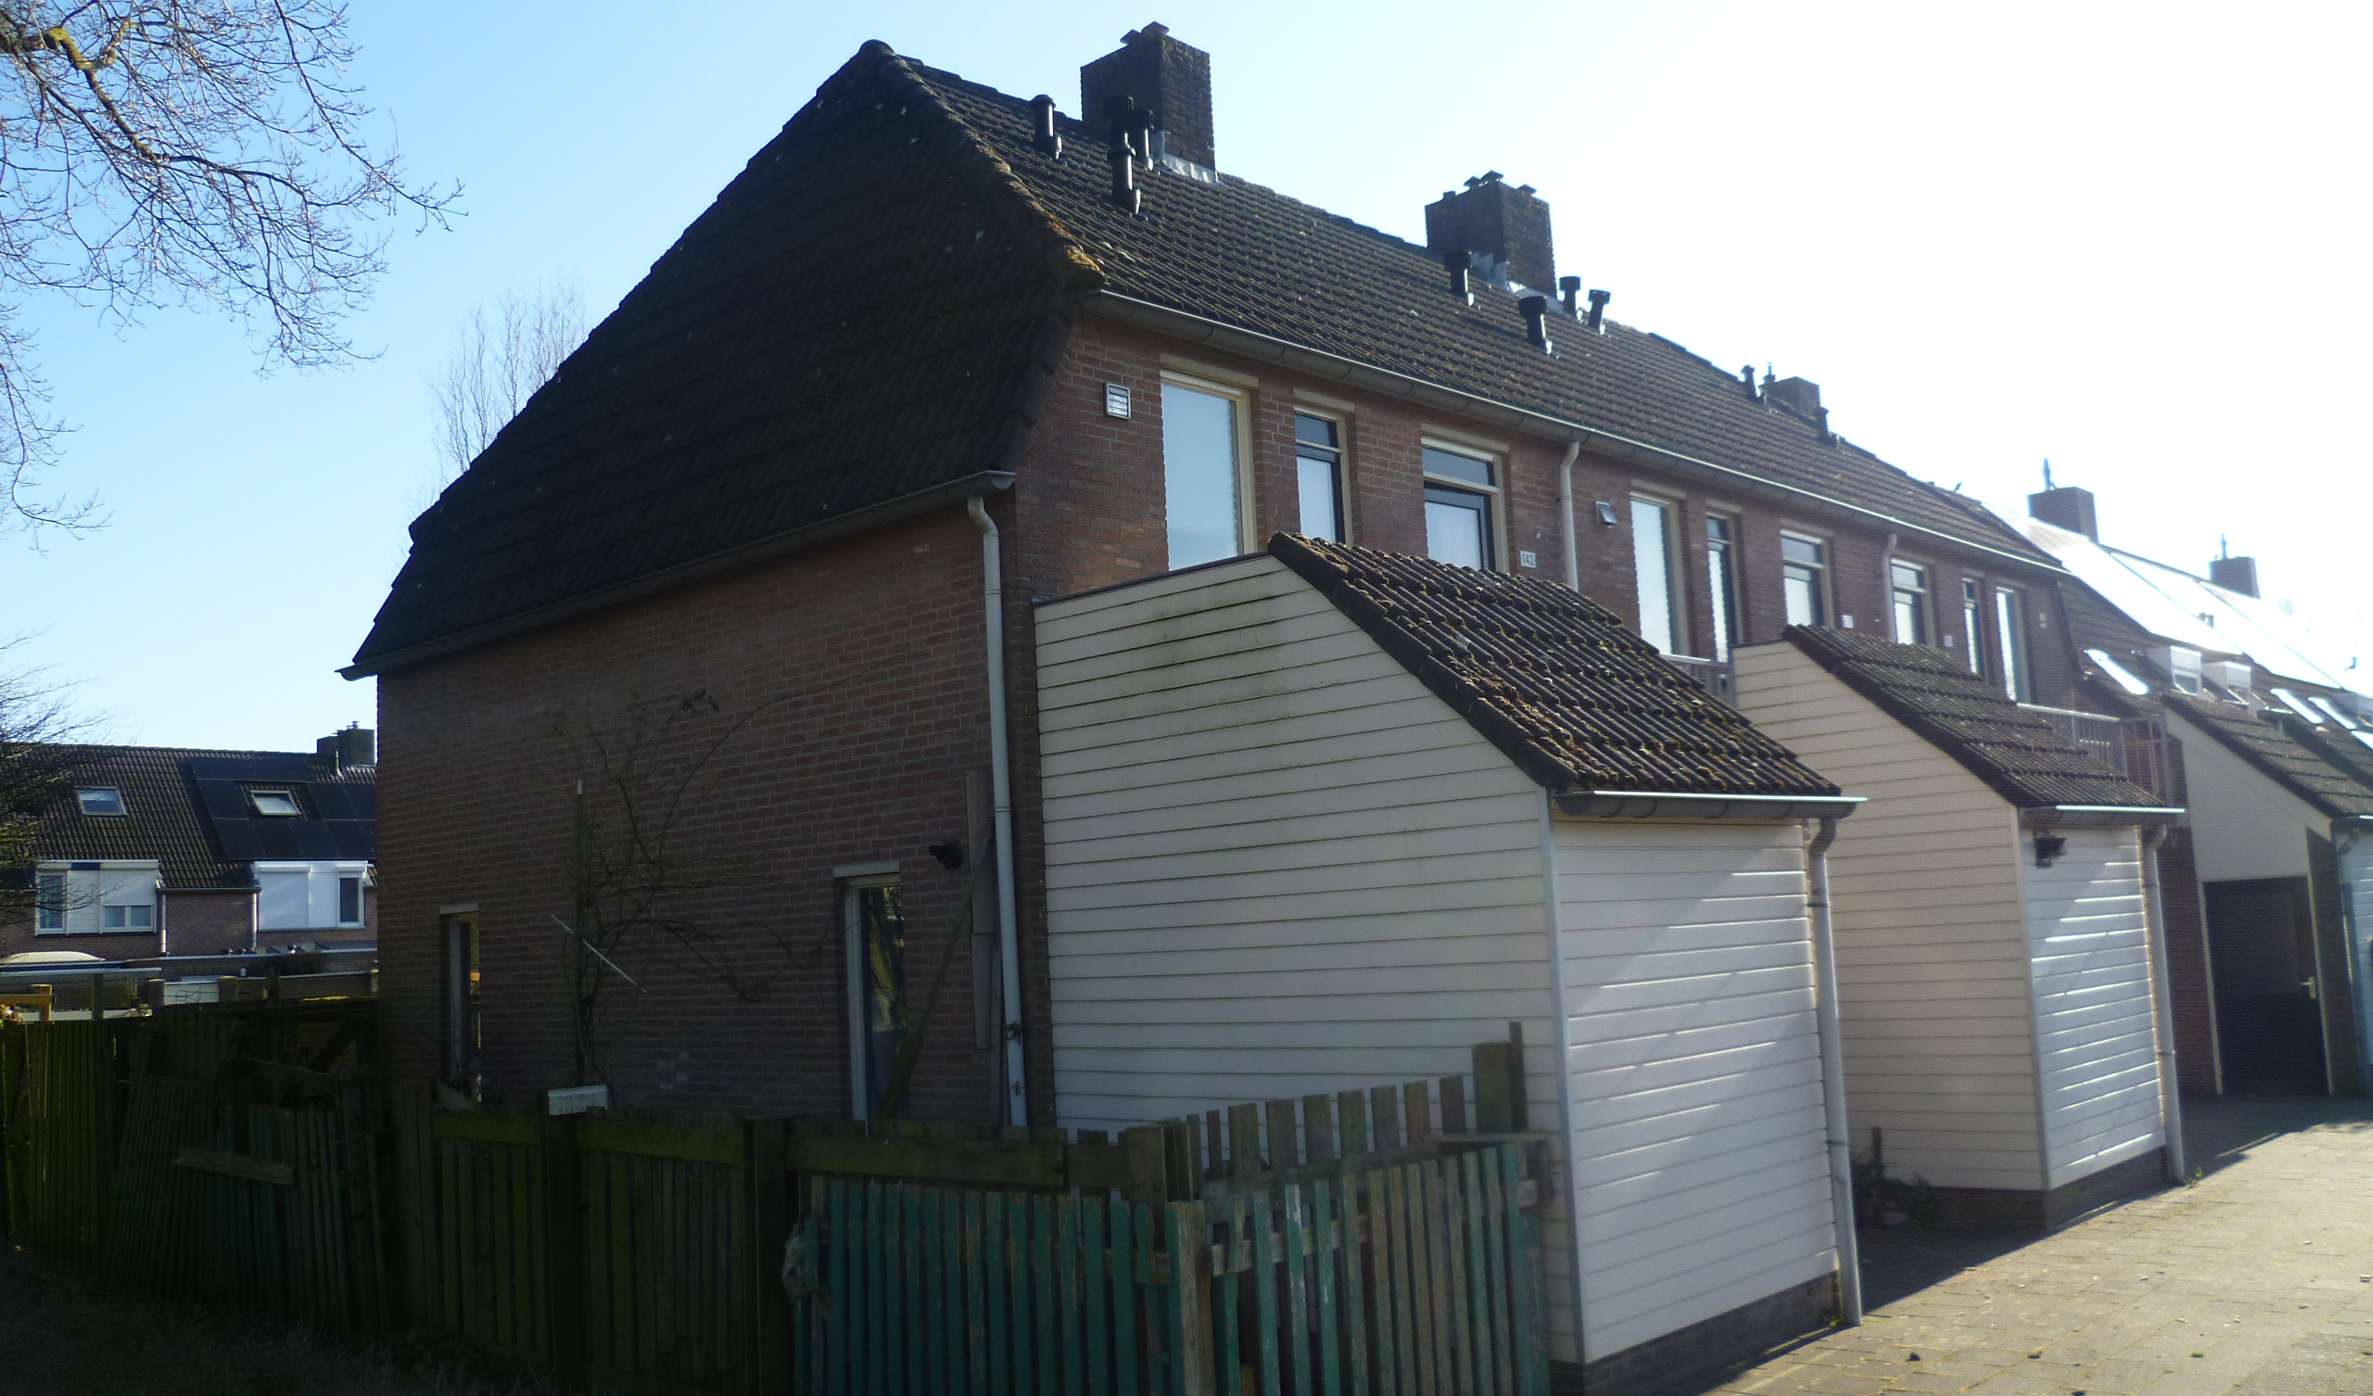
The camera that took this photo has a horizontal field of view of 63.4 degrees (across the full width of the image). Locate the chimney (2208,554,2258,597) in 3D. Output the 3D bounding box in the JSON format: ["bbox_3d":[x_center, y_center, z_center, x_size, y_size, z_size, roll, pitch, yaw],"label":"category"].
[{"bbox_3d":[22.649,-2.610,41.580,0.786,0.968,0.685,-10,-10,43],"label":"chimney"}]

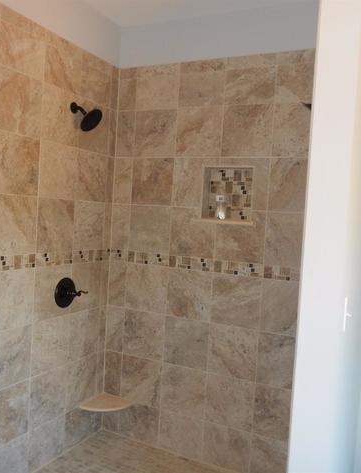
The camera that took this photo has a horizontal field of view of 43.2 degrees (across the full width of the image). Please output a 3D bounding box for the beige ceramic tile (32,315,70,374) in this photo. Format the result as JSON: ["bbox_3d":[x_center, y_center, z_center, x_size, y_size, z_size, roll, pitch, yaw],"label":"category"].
[{"bbox_3d":[-0.749,0.628,2.639,0.010,0.302,0.302,5,3,26],"label":"beige ceramic tile"}]

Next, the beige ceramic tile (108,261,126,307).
[{"bbox_3d":[-0.421,0.325,3.084,0.146,0.297,0.012,4,2,26],"label":"beige ceramic tile"}]

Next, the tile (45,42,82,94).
[{"bbox_3d":[-0.661,-0.930,2.564,0.013,0.209,0.310,5,3,26],"label":"tile"}]

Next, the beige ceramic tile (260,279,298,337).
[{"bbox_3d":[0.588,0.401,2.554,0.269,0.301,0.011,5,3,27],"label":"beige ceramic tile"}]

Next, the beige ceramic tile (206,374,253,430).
[{"bbox_3d":[0.295,0.990,2.717,0.302,0.302,0.010,5,3,27],"label":"beige ceramic tile"}]

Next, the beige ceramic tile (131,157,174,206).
[{"bbox_3d":[-0.180,-0.351,2.947,0.306,0.308,0.013,5,3,26],"label":"beige ceramic tile"}]

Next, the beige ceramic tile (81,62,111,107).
[{"bbox_3d":[-0.526,-0.934,2.836,0.013,0.209,0.293,5,3,26],"label":"beige ceramic tile"}]

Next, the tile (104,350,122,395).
[{"bbox_3d":[-0.456,0.931,3.102,0.138,0.299,0.013,5,3,26],"label":"tile"}]

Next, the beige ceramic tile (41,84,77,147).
[{"bbox_3d":[-0.677,-0.677,2.591,0.012,0.304,0.303,4,2,26],"label":"beige ceramic tile"}]

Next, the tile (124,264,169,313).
[{"bbox_3d":[-0.219,0.337,2.967,0.306,0.301,0.011,5,3,27],"label":"tile"}]

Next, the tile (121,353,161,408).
[{"bbox_3d":[-0.251,0.946,2.992,0.302,0.302,0.010,5,3,27],"label":"tile"}]

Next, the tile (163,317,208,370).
[{"bbox_3d":[0.038,0.664,2.840,0.302,0.302,0.010,5,3,26],"label":"tile"}]

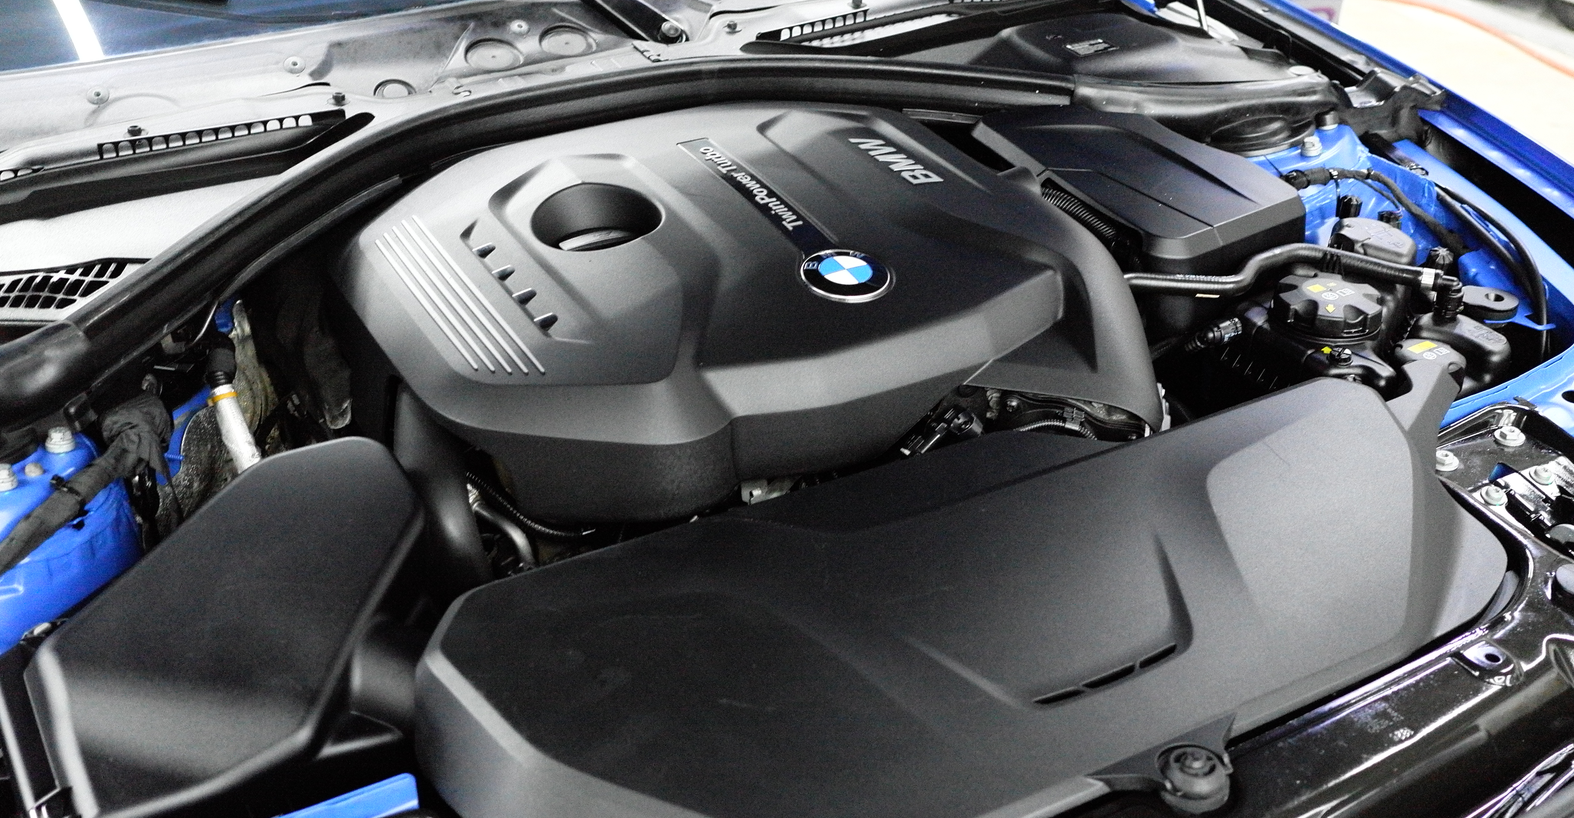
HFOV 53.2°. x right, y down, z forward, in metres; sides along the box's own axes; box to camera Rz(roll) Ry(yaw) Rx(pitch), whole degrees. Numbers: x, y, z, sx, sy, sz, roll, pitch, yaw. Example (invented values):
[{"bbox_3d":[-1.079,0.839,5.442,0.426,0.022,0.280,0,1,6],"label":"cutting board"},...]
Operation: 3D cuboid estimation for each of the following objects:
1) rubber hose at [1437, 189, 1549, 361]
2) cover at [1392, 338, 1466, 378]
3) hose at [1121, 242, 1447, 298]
[{"bbox_3d":[0.623,-0.120,1.420,0.040,0.110,0.180,-16,34,-23],"label":"rubber hose"},{"bbox_3d":[0.524,-0.042,1.278,0.060,0.030,0.060,-16,34,-23],"label":"cover"},{"bbox_3d":[0.435,-0.120,1.359,0.285,0.045,0.040,-1,31,0],"label":"hose"}]

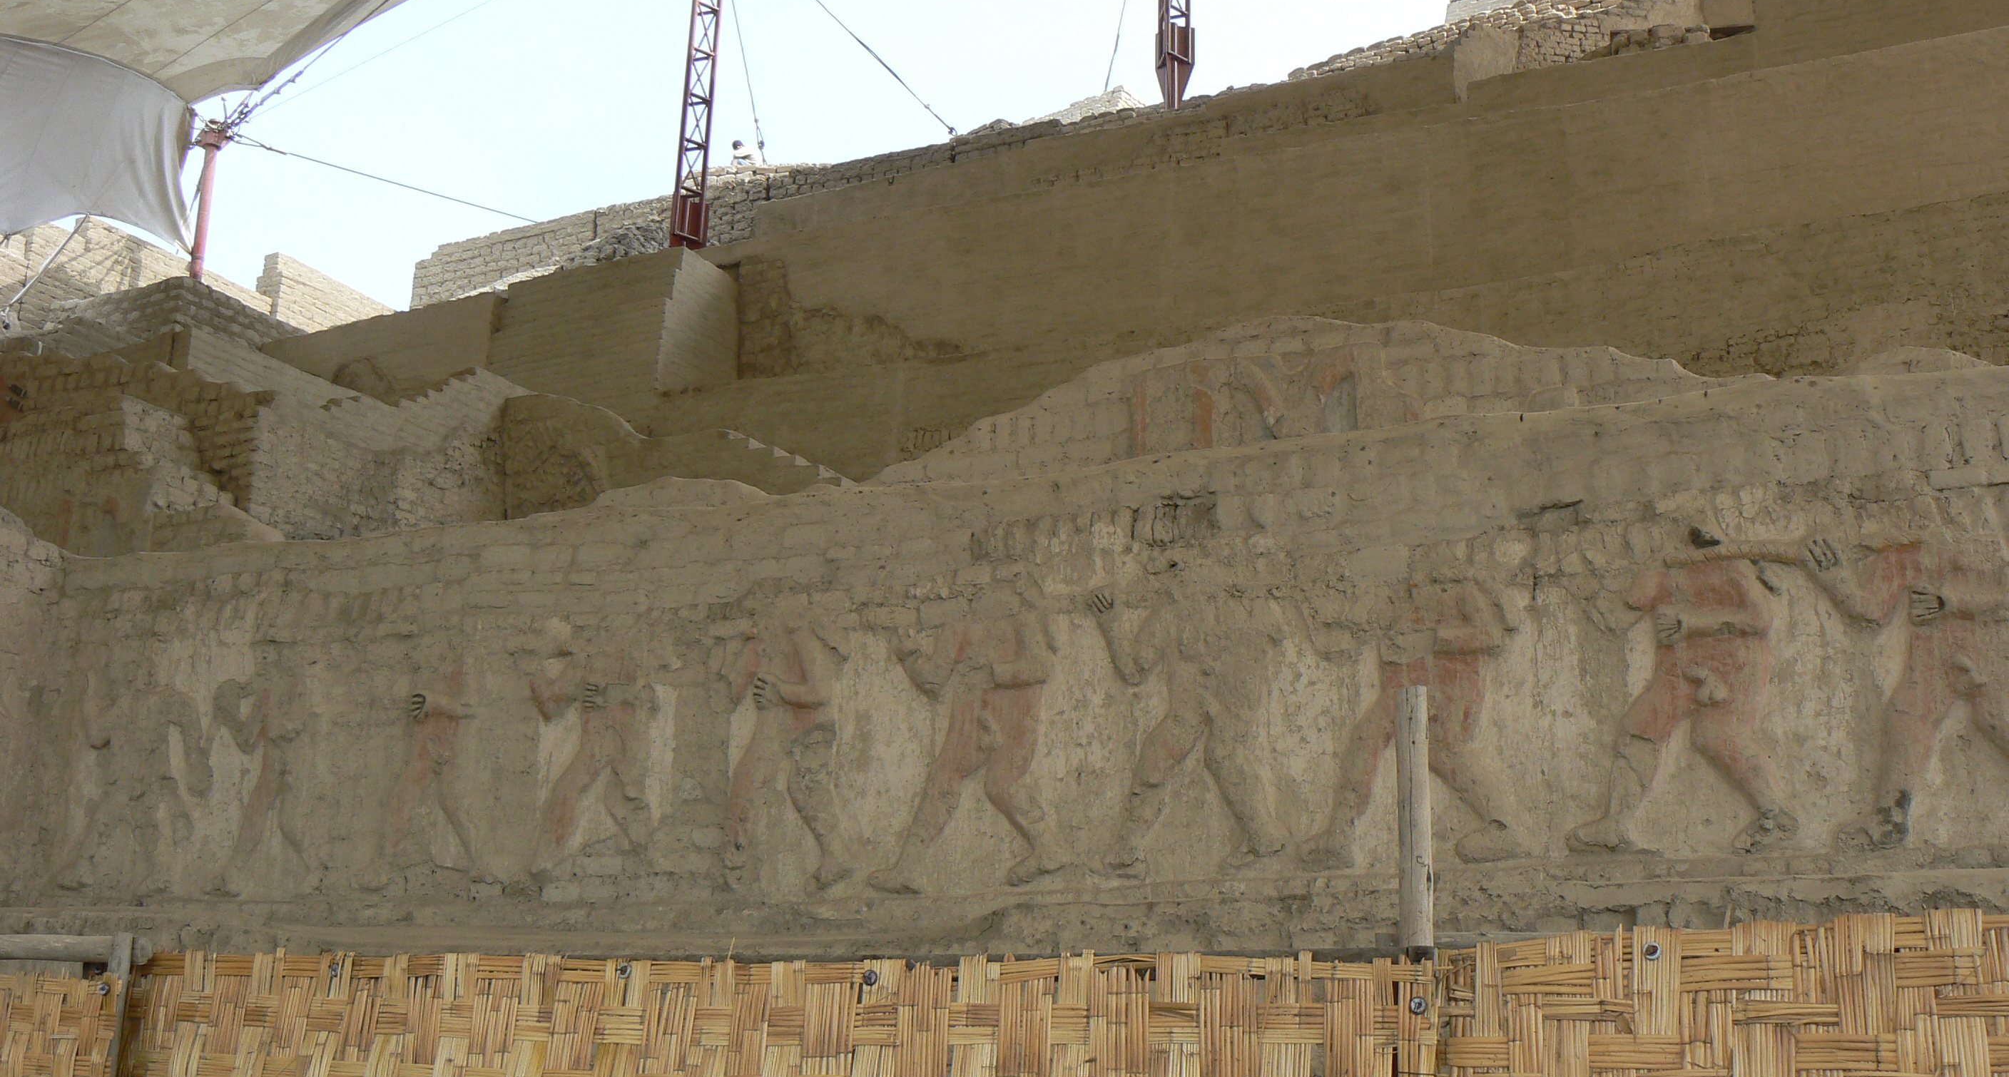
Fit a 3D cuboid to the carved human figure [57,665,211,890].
[{"bbox_3d":[-5.407,1.513,12.936,1.267,1.419,0.180,-6,-14,23],"label":"carved human figure"}]

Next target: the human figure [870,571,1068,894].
[{"bbox_3d":[-0.193,0.988,10.686,1.118,1.667,0.180,-6,-14,23],"label":"human figure"}]

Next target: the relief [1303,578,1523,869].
[{"bbox_3d":[1.897,0.862,9.765,1.052,1.365,0.180,-6,-14,23],"label":"relief"}]

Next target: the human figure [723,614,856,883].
[{"bbox_3d":[-1.161,1.118,11.096,0.805,1.511,0.180,-6,-14,23],"label":"human figure"}]

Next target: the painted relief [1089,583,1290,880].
[{"bbox_3d":[0.891,0.928,10.207,1.052,1.451,0.180,-6,-14,23],"label":"painted relief"}]

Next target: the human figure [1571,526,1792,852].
[{"bbox_3d":[3.014,0.684,9.298,0.971,1.464,0.180,-6,-14,23],"label":"human figure"}]

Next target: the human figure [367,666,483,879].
[{"bbox_3d":[-3.357,1.354,12.041,0.803,1.302,0.180,-6,-14,23],"label":"human figure"}]

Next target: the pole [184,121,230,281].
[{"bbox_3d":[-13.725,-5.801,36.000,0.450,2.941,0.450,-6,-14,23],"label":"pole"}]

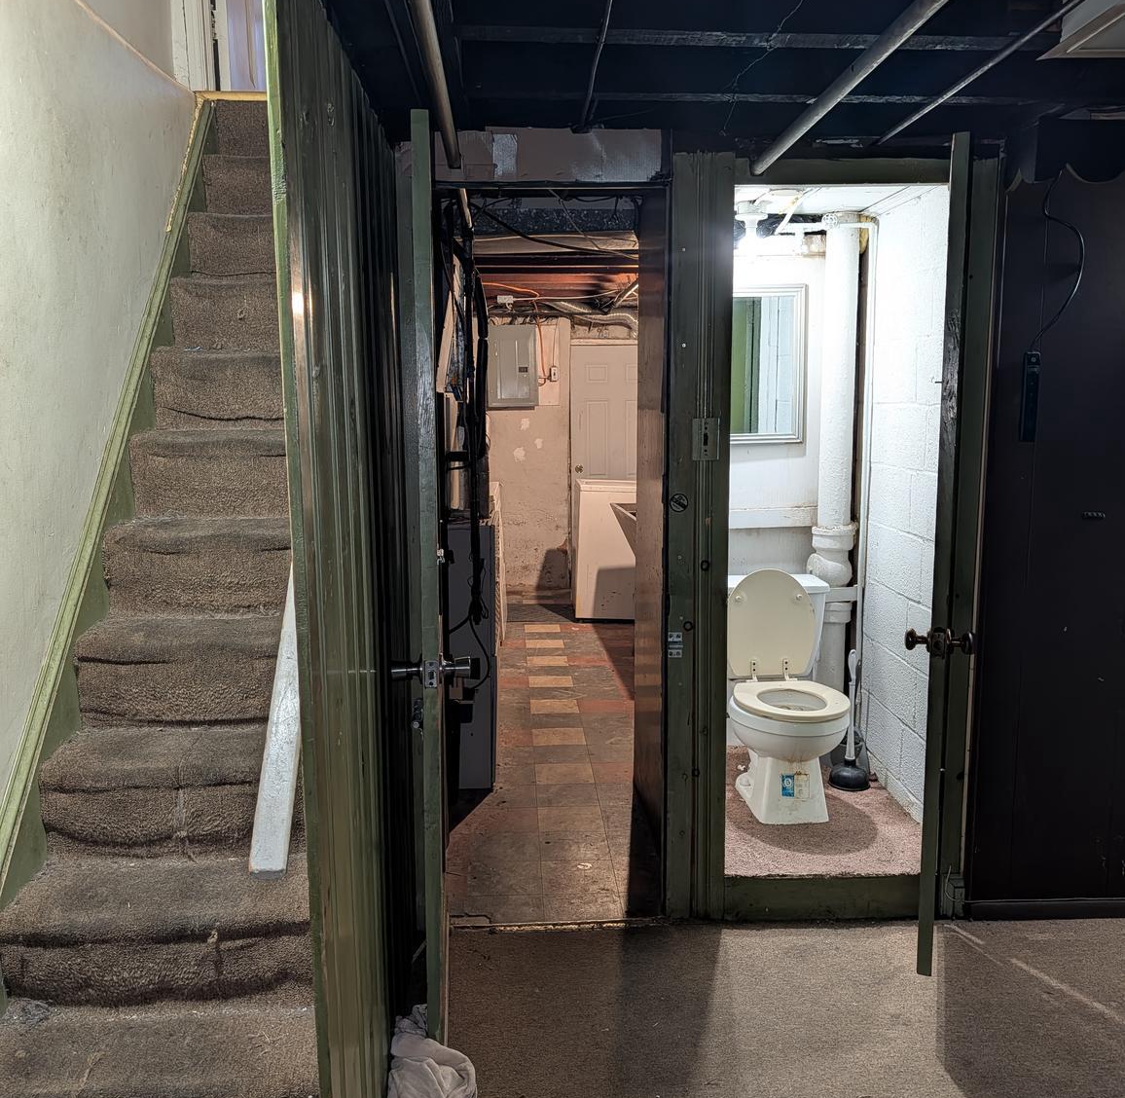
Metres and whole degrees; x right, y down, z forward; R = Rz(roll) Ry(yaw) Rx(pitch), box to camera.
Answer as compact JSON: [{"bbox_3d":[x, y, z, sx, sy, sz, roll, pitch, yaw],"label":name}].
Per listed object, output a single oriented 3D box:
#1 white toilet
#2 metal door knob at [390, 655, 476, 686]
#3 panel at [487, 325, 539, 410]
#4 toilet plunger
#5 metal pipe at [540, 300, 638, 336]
[{"bbox_3d":[0.729,0.468,3.550,0.453,0.760,0.725,-1,8,-4],"label":"white toilet"},{"bbox_3d":[-0.288,0.270,2.306,0.176,0.067,0.091,-1,8,-6],"label":"metal door knob"},{"bbox_3d":[-0.376,-1.412,7.990,0.388,0.634,0.101,-1,8,-3],"label":"panel"},{"bbox_3d":[1.012,0.589,3.632,0.139,0.488,0.139,-1,8,-3],"label":"toilet plunger"},{"bbox_3d":[0.217,-1.710,7.714,0.755,0.252,0.222,-1,8,-3],"label":"metal pipe"}]

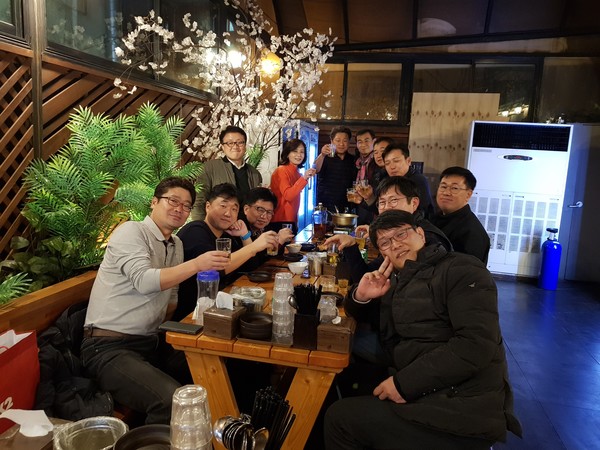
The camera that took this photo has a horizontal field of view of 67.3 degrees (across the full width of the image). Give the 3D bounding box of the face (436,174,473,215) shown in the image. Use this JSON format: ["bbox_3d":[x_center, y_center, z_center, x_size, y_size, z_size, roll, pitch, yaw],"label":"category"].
[{"bbox_3d":[0.768,-0.154,2.240,0.140,0.200,0.160,-2,5,-44],"label":"face"}]

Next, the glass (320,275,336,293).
[{"bbox_3d":[0.144,0.304,2.240,0.074,0.095,0.074,4,9,12],"label":"glass"}]

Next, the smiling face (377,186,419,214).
[{"bbox_3d":[0.454,-0.091,2.100,0.160,0.200,0.140,1,7,39],"label":"smiling face"}]

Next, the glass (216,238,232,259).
[{"bbox_3d":[-0.312,0.109,1.860,0.064,0.118,0.064,3,8,0],"label":"glass"}]

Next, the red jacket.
[{"bbox_3d":[-0.102,-0.303,4.200,0.290,0.570,0.400,10,11,39],"label":"red jacket"}]

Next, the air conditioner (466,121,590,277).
[{"bbox_3d":[2.673,-0.305,5.737,1.091,1.886,0.420,4,9,13],"label":"air conditioner"}]

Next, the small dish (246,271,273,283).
[{"bbox_3d":[-0.220,0.286,2.480,0.138,0.034,0.138,3,8,0],"label":"small dish"}]

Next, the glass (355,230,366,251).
[{"bbox_3d":[0.353,0.092,2.620,0.064,0.116,0.064,3,8,0],"label":"glass"}]

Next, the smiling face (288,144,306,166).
[{"bbox_3d":[-0.019,-0.652,4.200,0.150,0.200,0.130,-5,7,-20],"label":"smiling face"}]

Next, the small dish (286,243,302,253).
[{"bbox_3d":[-0.037,0.167,3.233,0.112,0.050,0.112,2,9,0],"label":"small dish"}]

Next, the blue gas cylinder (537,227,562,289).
[{"bbox_3d":[2.906,0.378,5.194,0.195,0.720,0.195,4,9,13],"label":"blue gas cylinder"}]

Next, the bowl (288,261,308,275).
[{"bbox_3d":[-0.011,0.256,2.640,0.117,0.056,0.117,2,9,0],"label":"bowl"}]

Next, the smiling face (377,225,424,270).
[{"bbox_3d":[0.357,0.080,1.600,0.160,0.190,0.140,-21,5,32],"label":"smiling face"}]

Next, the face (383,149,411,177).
[{"bbox_3d":[0.653,-0.419,3.020,0.160,0.200,0.140,-5,11,40],"label":"face"}]

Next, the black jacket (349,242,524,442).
[{"bbox_3d":[0.476,0.404,1.620,0.480,0.640,0.570,-4,11,-36],"label":"black jacket"}]

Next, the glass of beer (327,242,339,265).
[{"bbox_3d":[0.170,0.154,2.360,0.064,0.118,0.064,3,8,0],"label":"glass of beer"}]

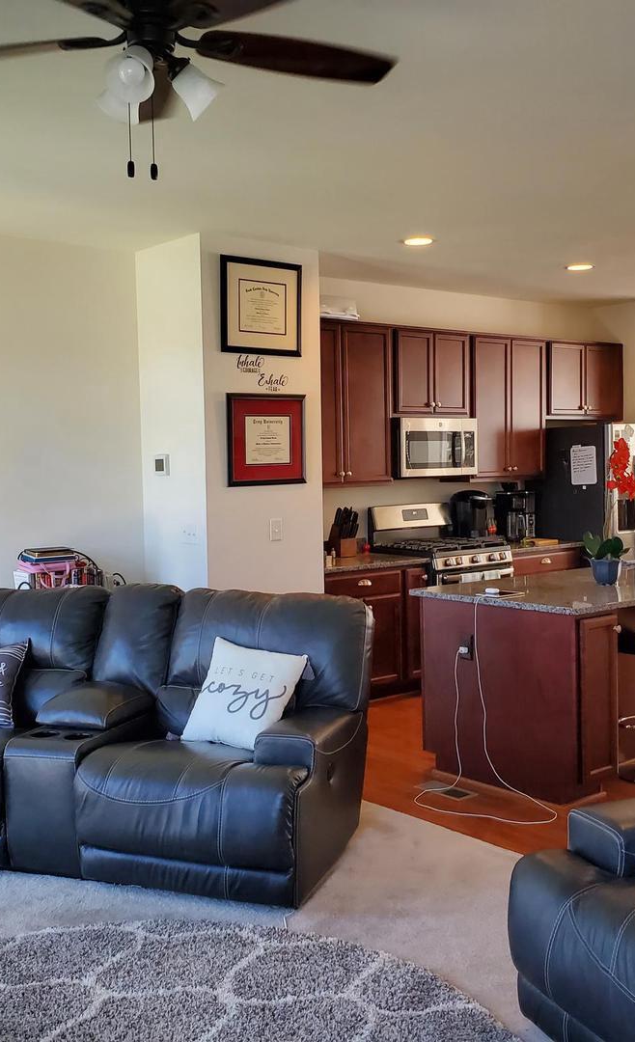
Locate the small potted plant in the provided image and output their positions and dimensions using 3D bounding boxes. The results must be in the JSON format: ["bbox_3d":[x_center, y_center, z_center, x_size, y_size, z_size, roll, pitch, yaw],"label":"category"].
[{"bbox_3d":[1.460,0.178,5.316,0.195,0.270,0.190,-4,5,-40],"label":"small potted plant"}]

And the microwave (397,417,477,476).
[{"bbox_3d":[0.725,-0.514,7.301,0.756,0.413,0.400,-4,5,-40],"label":"microwave"}]

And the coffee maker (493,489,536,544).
[{"bbox_3d":[1.455,-0.025,7.815,0.230,0.370,0.240,-2,4,-15],"label":"coffee maker"}]

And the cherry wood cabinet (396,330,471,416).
[{"bbox_3d":[0.698,-1.021,7.308,0.770,0.590,0.328,-4,5,-40],"label":"cherry wood cabinet"}]

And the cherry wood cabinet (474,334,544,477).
[{"bbox_3d":[1.318,-0.836,7.865,0.855,1.040,0.330,-4,5,-40],"label":"cherry wood cabinet"}]

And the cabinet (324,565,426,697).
[{"bbox_3d":[0.185,0.705,6.761,0.875,0.876,0.630,-4,5,-40],"label":"cabinet"}]

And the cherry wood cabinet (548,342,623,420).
[{"bbox_3d":[2.039,-1.113,8.452,1.020,0.608,0.330,-4,5,-40],"label":"cherry wood cabinet"}]

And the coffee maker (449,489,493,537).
[{"bbox_3d":[1.140,-0.013,7.709,0.250,0.370,0.320,-2,4,-15],"label":"coffee maker"}]

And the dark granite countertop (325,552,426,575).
[{"bbox_3d":[0.150,0.267,6.737,0.970,0.036,0.648,-4,5,-40],"label":"dark granite countertop"}]

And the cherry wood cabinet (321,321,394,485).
[{"bbox_3d":[0.069,-0.745,6.792,0.870,1.050,0.328,-4,5,-40],"label":"cherry wood cabinet"}]

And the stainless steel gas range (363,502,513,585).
[{"bbox_3d":[0.854,0.502,7.230,0.760,1.195,0.720,-4,5,-40],"label":"stainless steel gas range"}]

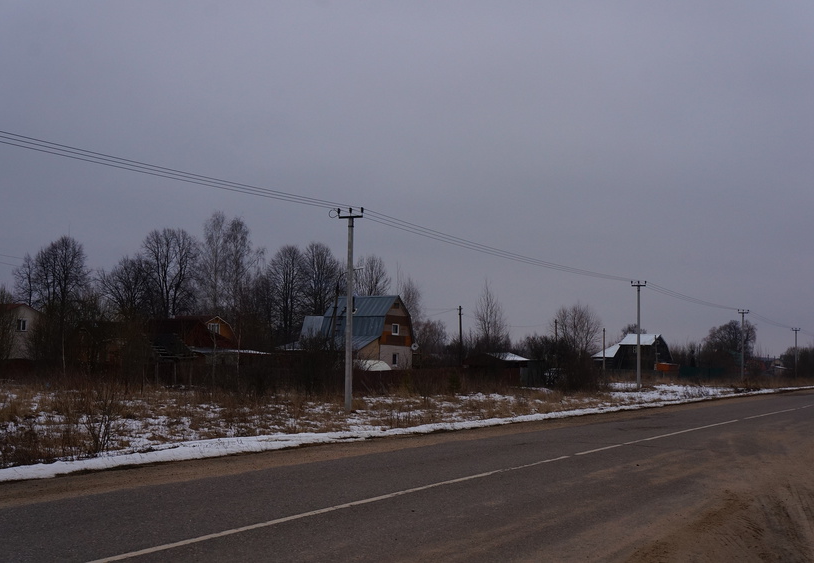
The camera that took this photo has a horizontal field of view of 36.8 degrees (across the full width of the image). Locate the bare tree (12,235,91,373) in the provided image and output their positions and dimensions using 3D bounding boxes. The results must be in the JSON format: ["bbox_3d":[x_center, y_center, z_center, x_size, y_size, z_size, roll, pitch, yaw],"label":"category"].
[{"bbox_3d":[-40.150,2.553,137.523,8.200,15.500,7.600,2,-4,-16],"label":"bare tree"}]

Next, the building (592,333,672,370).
[{"bbox_3d":[38.603,12.527,209.788,7.200,6.900,11.500,4,-5,-42],"label":"building"}]

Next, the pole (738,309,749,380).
[{"bbox_3d":[38.941,7.545,141.739,1.200,8.500,0.280,-1,-4,24],"label":"pole"}]

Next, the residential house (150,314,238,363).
[{"bbox_3d":[-17.049,5.494,97.840,5.300,5.559,6.000,-1,-4,24],"label":"residential house"}]

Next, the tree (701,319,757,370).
[{"bbox_3d":[72.299,14.879,274.616,12.000,12.500,11.500,0,-4,15],"label":"tree"}]

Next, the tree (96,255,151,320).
[{"bbox_3d":[-32.375,3.766,139.585,6.200,13.500,6.000,2,-4,-13],"label":"tree"}]

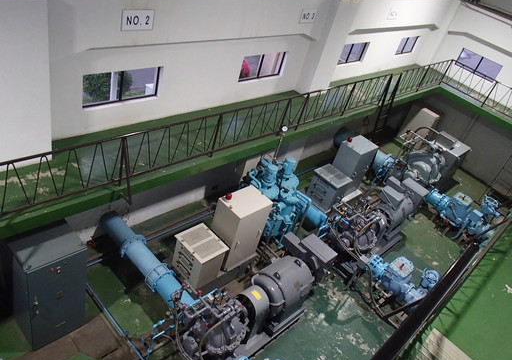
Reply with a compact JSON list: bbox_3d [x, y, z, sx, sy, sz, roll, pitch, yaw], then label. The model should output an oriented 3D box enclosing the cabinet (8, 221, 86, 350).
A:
[{"bbox_3d":[-3.457,1.838,6.979,0.622,1.952,0.922,38,39,28],"label":"cabinet"}]

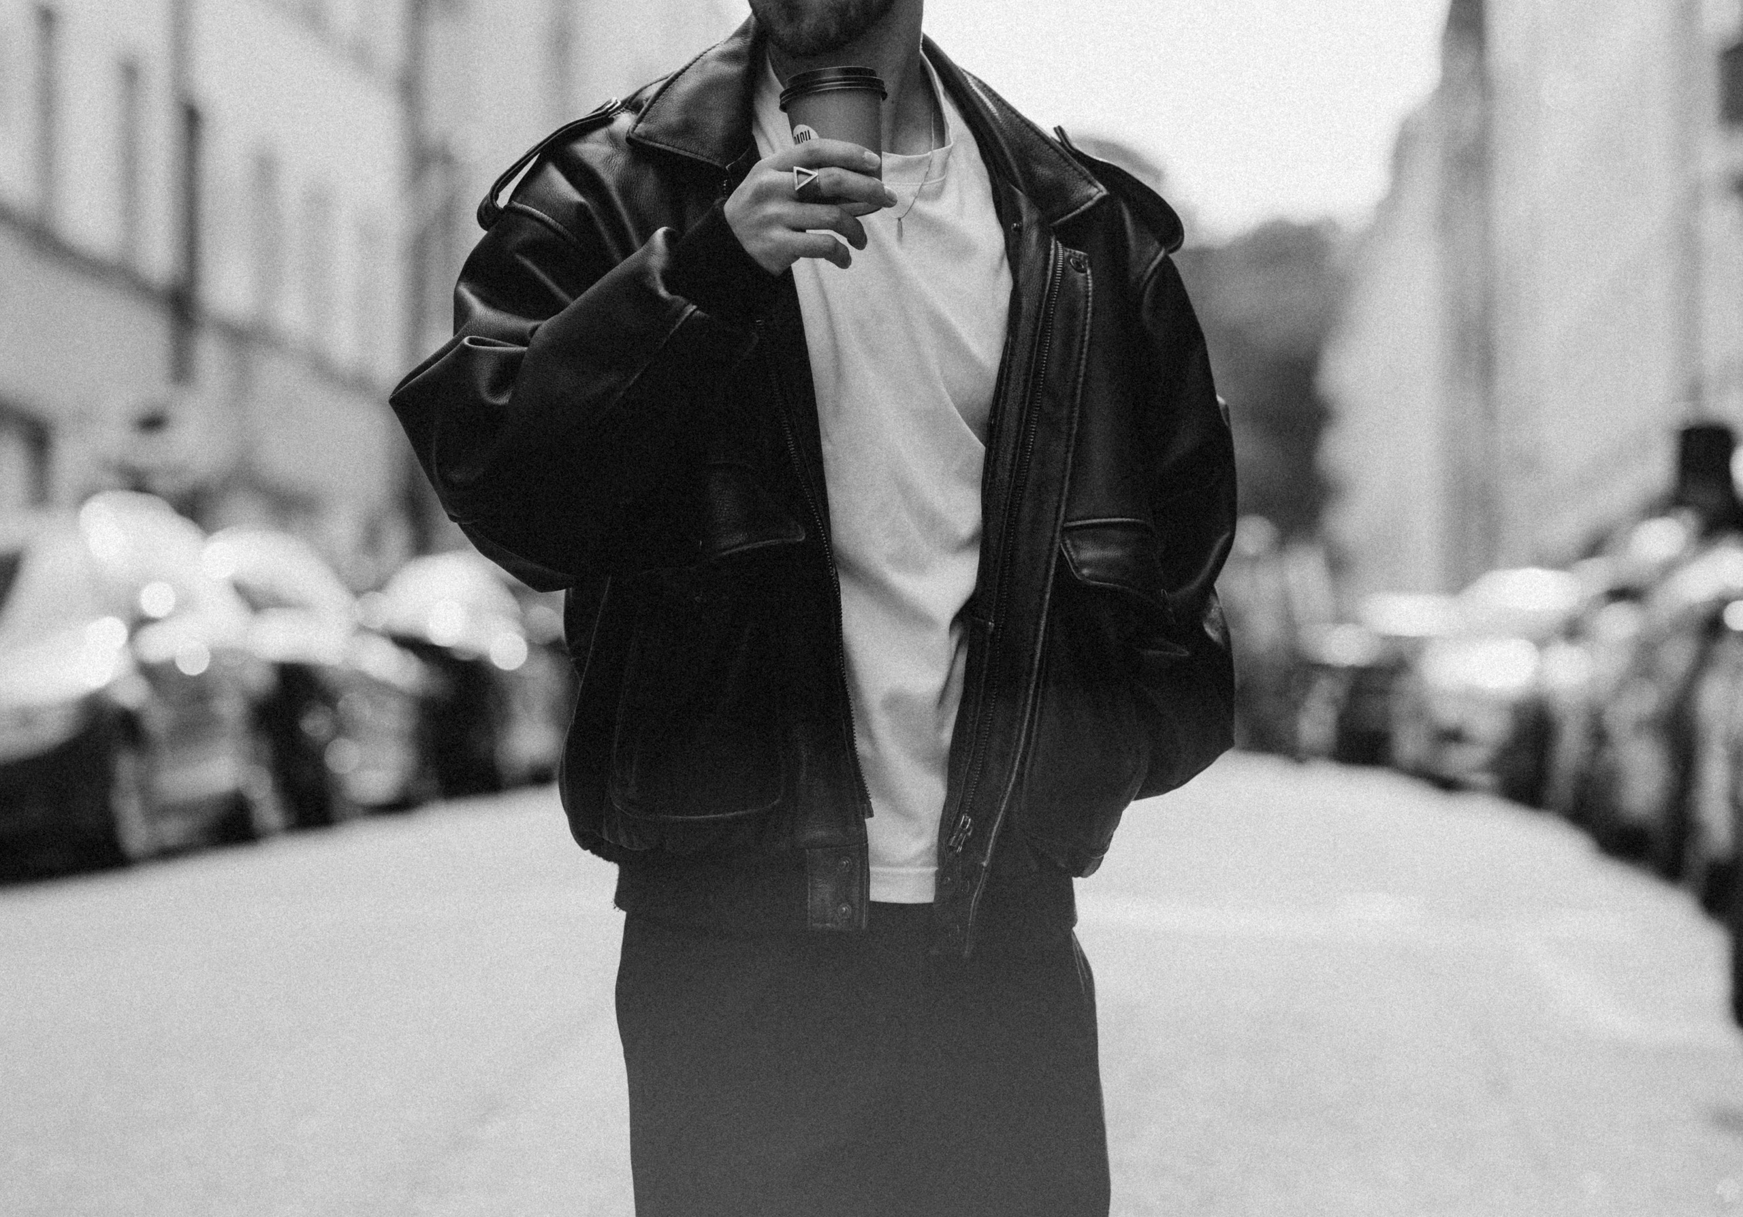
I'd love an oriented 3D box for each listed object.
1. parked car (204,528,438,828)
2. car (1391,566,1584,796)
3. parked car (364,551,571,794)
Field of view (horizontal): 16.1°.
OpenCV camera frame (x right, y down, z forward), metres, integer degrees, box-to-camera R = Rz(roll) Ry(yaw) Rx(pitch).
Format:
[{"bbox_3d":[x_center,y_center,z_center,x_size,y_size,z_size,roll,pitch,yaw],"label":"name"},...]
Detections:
[{"bbox_3d":[-3.440,0.340,31.600,1.800,1.480,4.400,0,-1,3],"label":"parked car"},{"bbox_3d":[4.300,0.410,39.000,1.800,1.450,4.400,0,-1,3],"label":"car"},{"bbox_3d":[-3.020,0.380,38.600,1.800,1.470,4.400,0,-1,3],"label":"parked car"}]

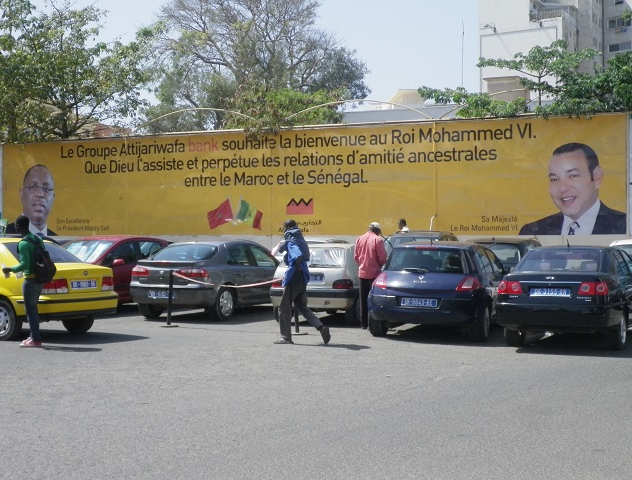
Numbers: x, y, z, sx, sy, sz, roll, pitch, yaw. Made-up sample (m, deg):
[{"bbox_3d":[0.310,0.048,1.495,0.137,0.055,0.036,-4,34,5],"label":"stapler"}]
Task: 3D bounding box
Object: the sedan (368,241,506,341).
[{"bbox_3d":[2.178,0.762,17.175,1.770,1.460,4.210,0,0,20],"label":"sedan"}]

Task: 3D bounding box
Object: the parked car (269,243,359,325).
[{"bbox_3d":[0.639,0.788,19.972,1.660,1.400,3.900,0,0,21],"label":"parked car"}]

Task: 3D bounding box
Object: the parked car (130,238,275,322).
[{"bbox_3d":[-1.816,0.766,21.012,1.770,1.440,4.570,0,0,22],"label":"parked car"}]

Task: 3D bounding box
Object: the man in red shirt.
[{"bbox_3d":[0.910,0.606,17.951,0.550,1.770,0.360,0,0,20],"label":"man in red shirt"}]

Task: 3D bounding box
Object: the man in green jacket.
[{"bbox_3d":[-4.070,0.591,15.101,0.550,1.810,0.520,0,0,15],"label":"man in green jacket"}]

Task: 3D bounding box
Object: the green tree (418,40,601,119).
[{"bbox_3d":[5.300,-1.876,28.997,4.600,6.700,4.500,0,0,22],"label":"green tree"}]

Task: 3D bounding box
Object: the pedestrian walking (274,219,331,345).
[{"bbox_3d":[-0.200,0.615,15.451,0.780,1.760,0.520,0,0,2],"label":"pedestrian walking"}]

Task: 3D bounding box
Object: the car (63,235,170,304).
[{"bbox_3d":[-4.520,0.735,21.701,1.720,1.500,4.100,0,0,24],"label":"car"}]

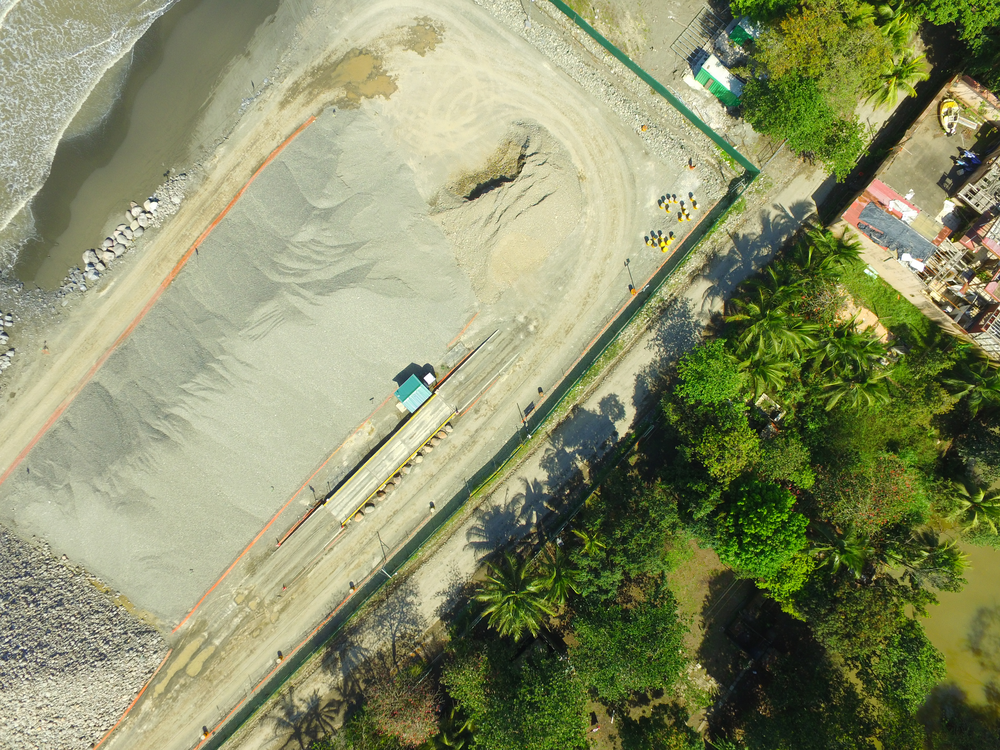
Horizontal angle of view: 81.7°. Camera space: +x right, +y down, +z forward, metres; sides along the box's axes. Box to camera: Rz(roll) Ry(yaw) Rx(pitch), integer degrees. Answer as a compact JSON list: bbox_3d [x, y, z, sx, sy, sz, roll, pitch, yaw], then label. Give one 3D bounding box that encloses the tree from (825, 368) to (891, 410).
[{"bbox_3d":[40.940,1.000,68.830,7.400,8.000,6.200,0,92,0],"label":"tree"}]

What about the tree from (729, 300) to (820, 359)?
[{"bbox_3d":[30.520,-5.100,68.030,9.600,9.300,7.200,0,92,0],"label":"tree"}]

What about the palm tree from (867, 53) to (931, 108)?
[{"bbox_3d":[44.130,-32.790,67.110,7.000,9.000,6.600,0,92,0],"label":"palm tree"}]

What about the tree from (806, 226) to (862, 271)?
[{"bbox_3d":[38.220,-14.530,68.400,6.400,7.800,5.600,0,92,0],"label":"tree"}]

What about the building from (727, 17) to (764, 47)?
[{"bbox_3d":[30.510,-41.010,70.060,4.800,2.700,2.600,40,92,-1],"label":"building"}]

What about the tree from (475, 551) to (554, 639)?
[{"bbox_3d":[1.680,25.010,69.170,9.200,9.500,10.100,0,92,0],"label":"tree"}]

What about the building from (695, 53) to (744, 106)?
[{"bbox_3d":[26.890,-35.710,70.240,5.900,2.750,2.300,40,92,-1],"label":"building"}]

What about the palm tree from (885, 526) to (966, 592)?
[{"bbox_3d":[49.470,21.310,69.500,8.800,8.000,7.000,0,92,0],"label":"palm tree"}]

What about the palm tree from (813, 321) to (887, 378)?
[{"bbox_3d":[39.870,-3.000,68.500,7.800,8.400,6.600,0,92,0],"label":"palm tree"}]

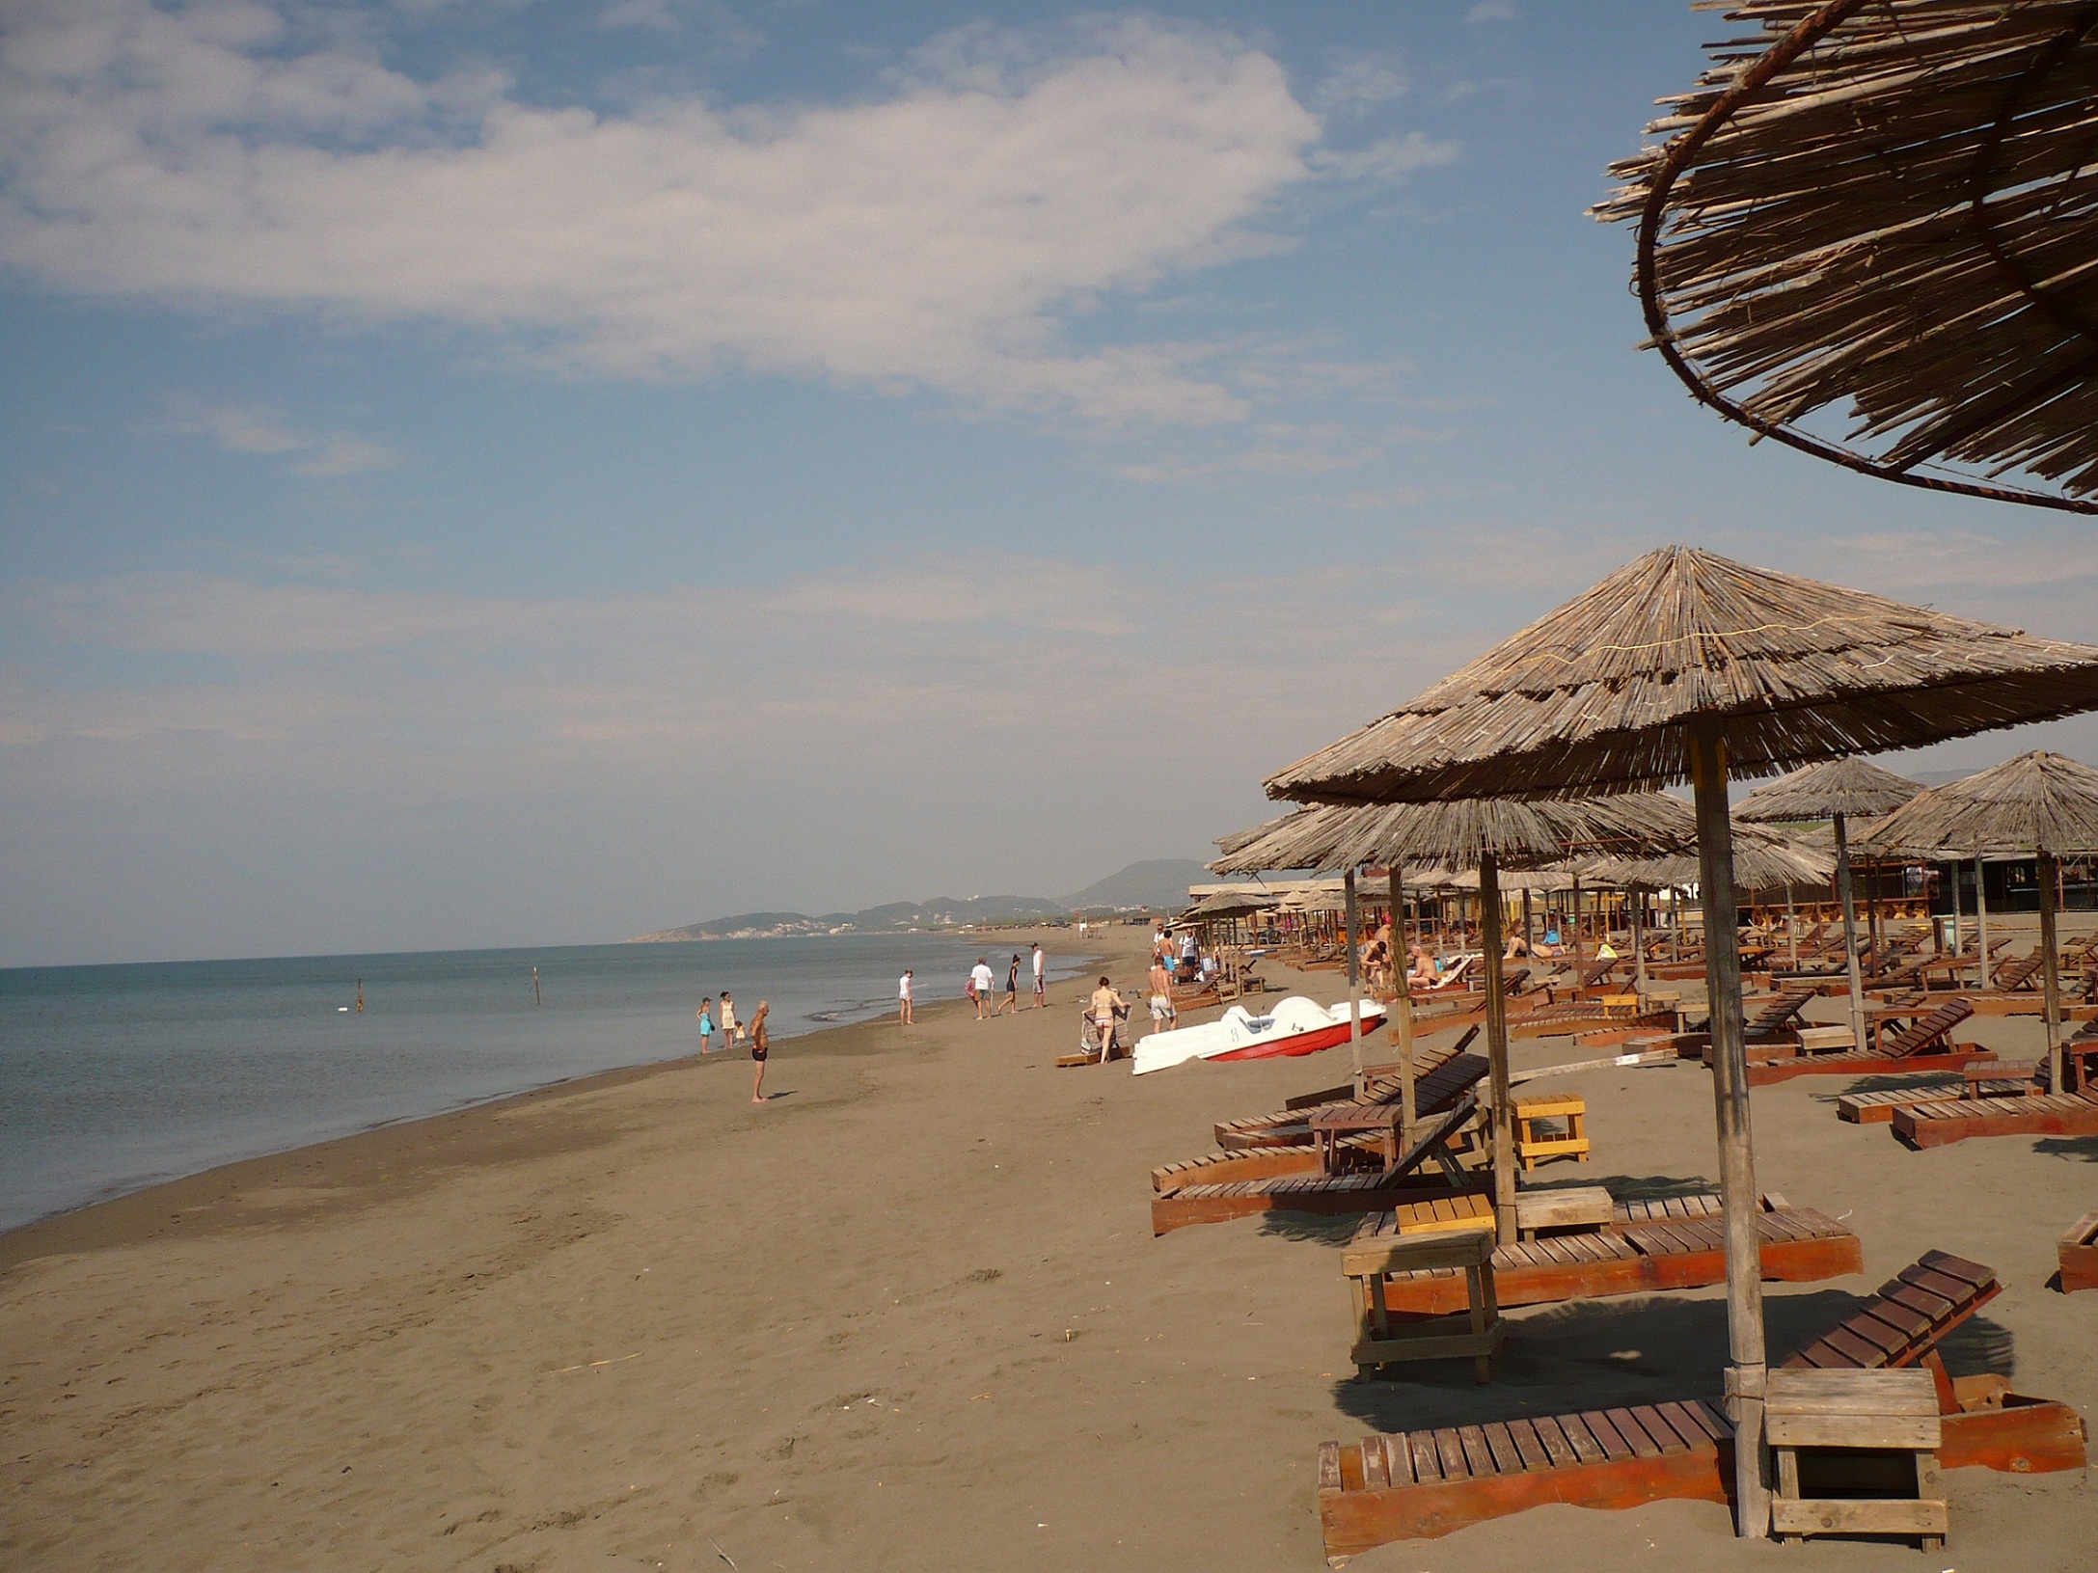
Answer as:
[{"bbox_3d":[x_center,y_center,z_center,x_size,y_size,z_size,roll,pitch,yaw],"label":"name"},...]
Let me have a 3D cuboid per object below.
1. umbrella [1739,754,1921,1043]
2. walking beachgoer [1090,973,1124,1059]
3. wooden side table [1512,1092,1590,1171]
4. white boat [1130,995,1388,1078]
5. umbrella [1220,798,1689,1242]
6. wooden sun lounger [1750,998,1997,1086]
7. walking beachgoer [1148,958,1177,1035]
[{"bbox_3d":[7.034,1.071,18.651,2.100,2.600,2.100,-2,-4,0],"label":"umbrella"},{"bbox_3d":[1.126,4.421,40.595,0.620,1.660,0.450,-3,-4,6],"label":"walking beachgoer"},{"bbox_3d":[3.269,2.254,13.723,0.450,0.420,0.480,-6,-5,8],"label":"wooden side table"},{"bbox_3d":[3.511,4.035,35.603,4.200,1.050,1.650,-13,-4,-1],"label":"white boat"},{"bbox_3d":[2.020,0.982,9.851,2.280,2.550,2.280,-2,-4,0],"label":"umbrella"},{"bbox_3d":[6.637,2.077,17.233,1.950,0.530,0.620,-6,-4,16],"label":"wooden sun lounger"},{"bbox_3d":[2.272,4.398,42.798,0.550,1.760,0.400,-3,-4,6],"label":"walking beachgoer"}]

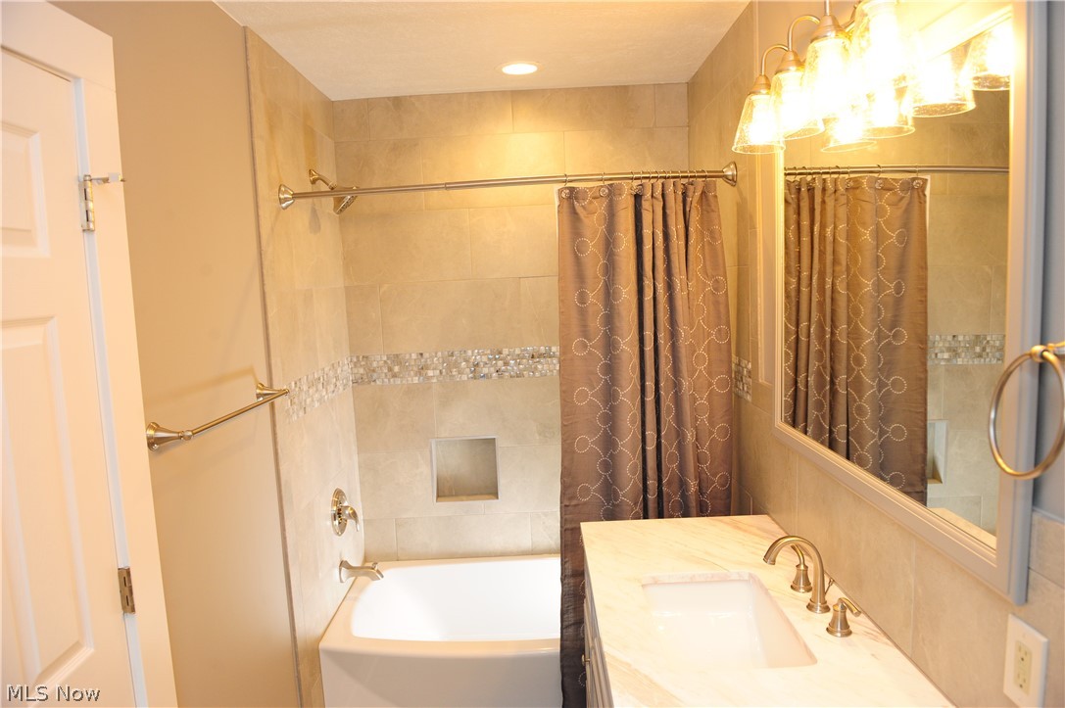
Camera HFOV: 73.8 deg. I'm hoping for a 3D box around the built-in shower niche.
[{"bbox_3d":[-0.294,0.513,3.205,0.290,0.288,0.090,-3,6,1],"label":"built-in shower niche"}]

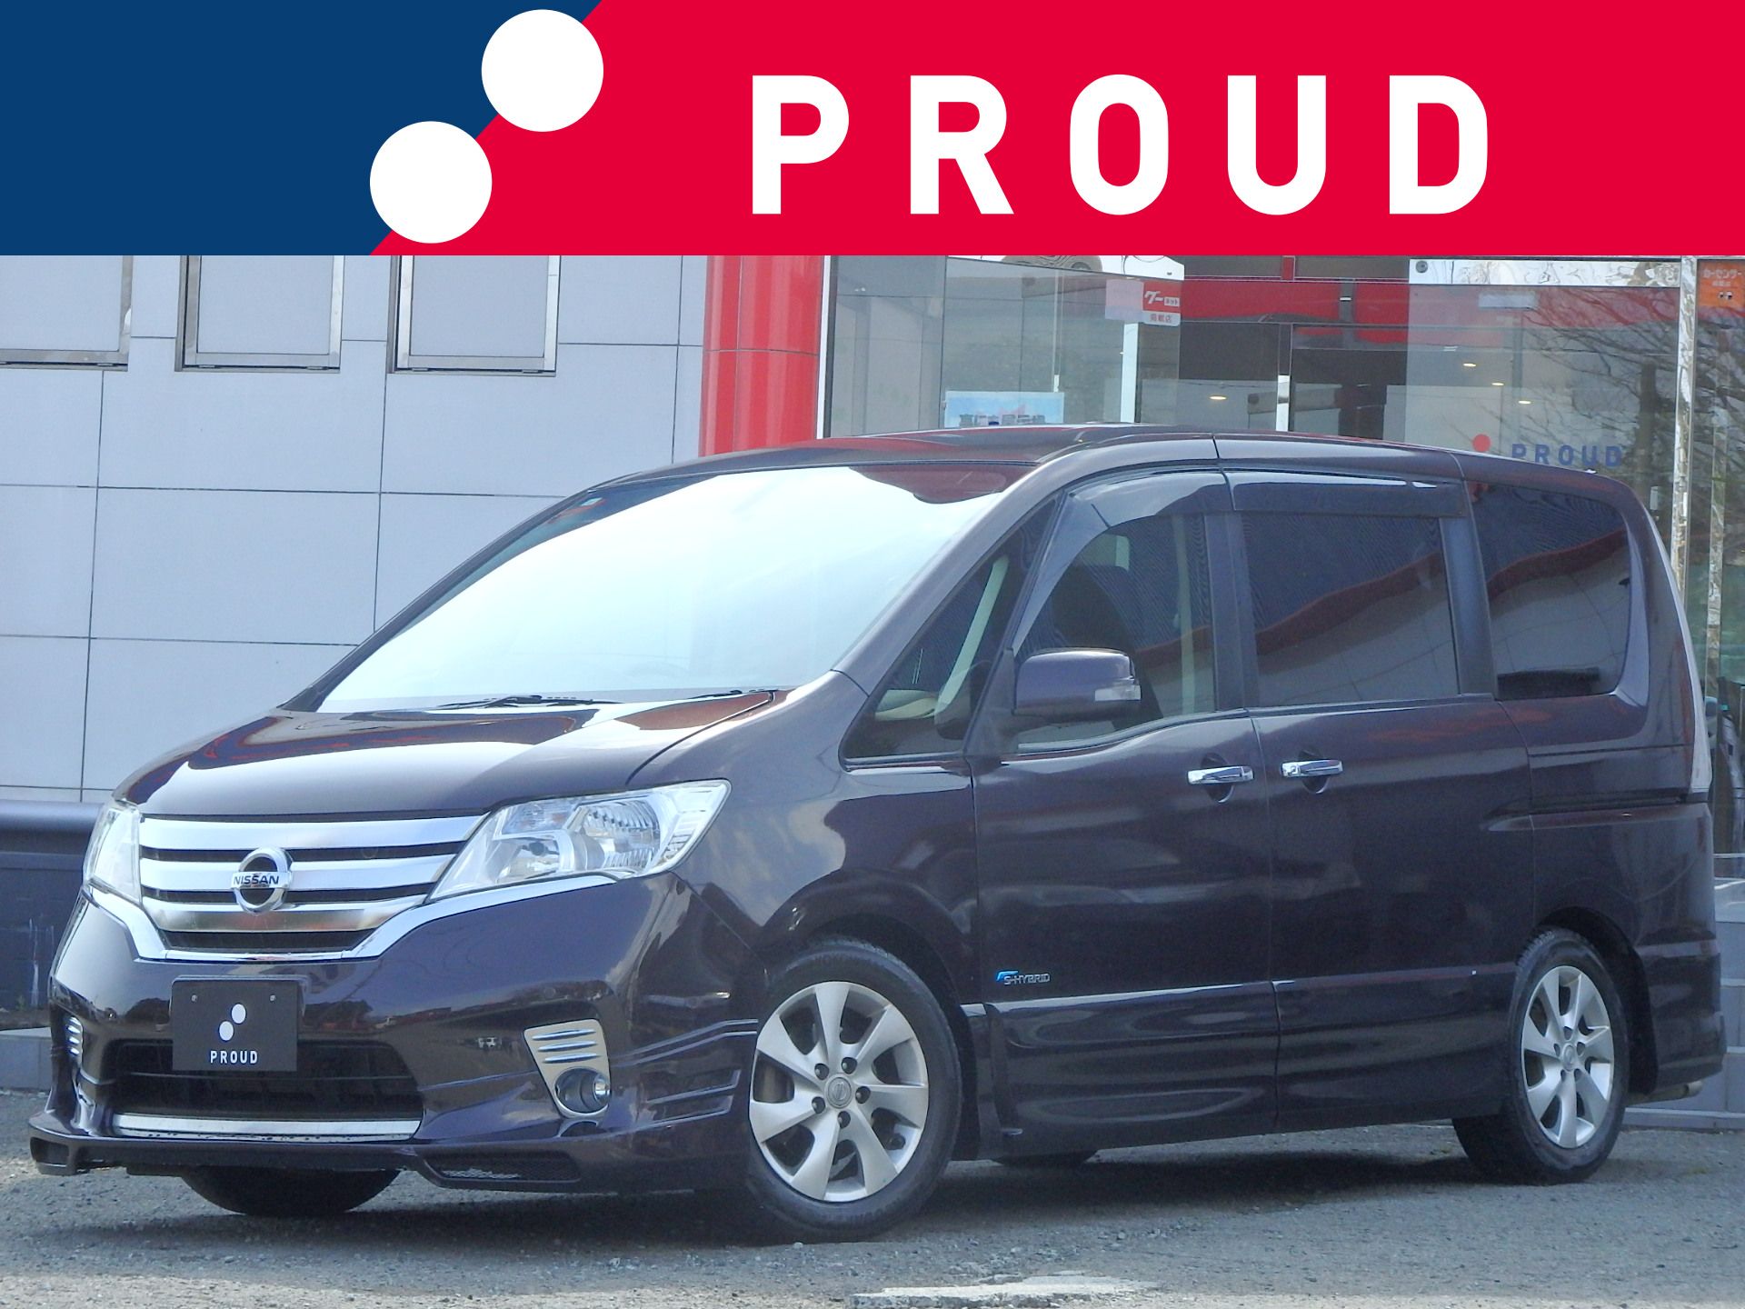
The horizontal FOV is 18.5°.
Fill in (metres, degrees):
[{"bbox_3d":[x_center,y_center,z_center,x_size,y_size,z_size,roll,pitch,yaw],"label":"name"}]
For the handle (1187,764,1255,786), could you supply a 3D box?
[{"bbox_3d":[0.767,0.261,11.669,0.050,0.040,0.215,-2,-4,38],"label":"handle"}]

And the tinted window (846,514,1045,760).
[{"bbox_3d":[0.189,-0.065,11.101,0.060,0.600,0.860,-18,-13,42],"label":"tinted window"}]

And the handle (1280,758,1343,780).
[{"bbox_3d":[0.992,0.257,12.088,0.045,0.042,0.235,-2,-3,38],"label":"handle"}]

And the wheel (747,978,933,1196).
[{"bbox_3d":[-0.111,0.882,10.808,0.443,0.443,0.180,2,-3,-36],"label":"wheel"}]

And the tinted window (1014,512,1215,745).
[{"bbox_3d":[0.514,-0.064,11.630,0.040,0.560,0.780,-12,-9,37],"label":"tinted window"}]

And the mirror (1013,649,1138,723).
[{"bbox_3d":[0.422,0.063,11.060,0.240,0.155,0.160,-2,-4,38],"label":"mirror"}]

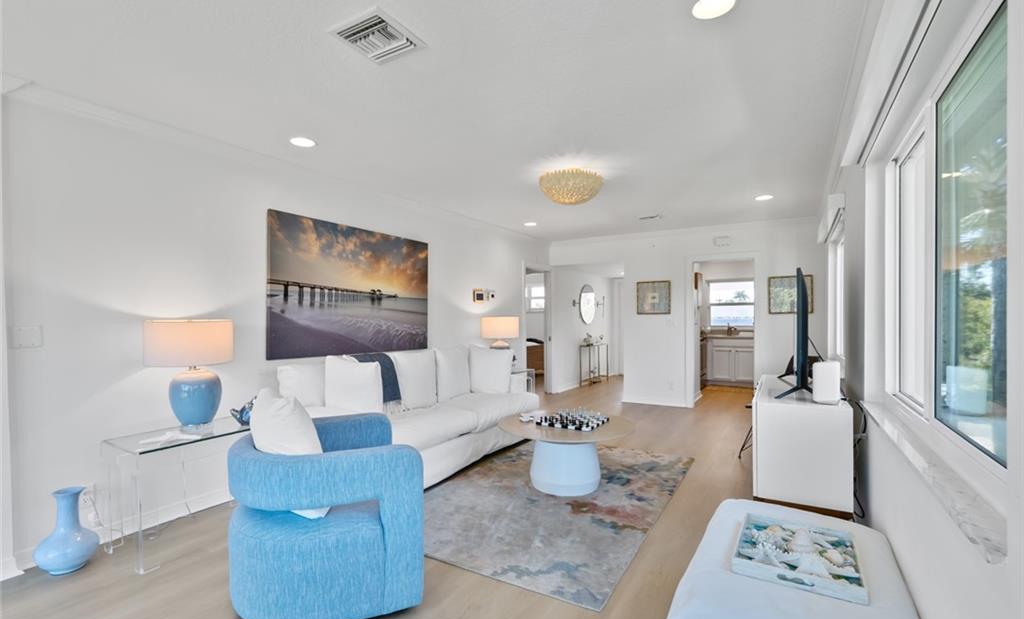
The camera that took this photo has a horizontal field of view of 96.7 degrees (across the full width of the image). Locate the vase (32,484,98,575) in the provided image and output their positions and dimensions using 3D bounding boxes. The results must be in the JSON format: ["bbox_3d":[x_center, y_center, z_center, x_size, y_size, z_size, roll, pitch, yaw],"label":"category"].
[{"bbox_3d":[-2.244,1.110,2.301,0.240,0.386,0.240,0,0,32],"label":"vase"}]

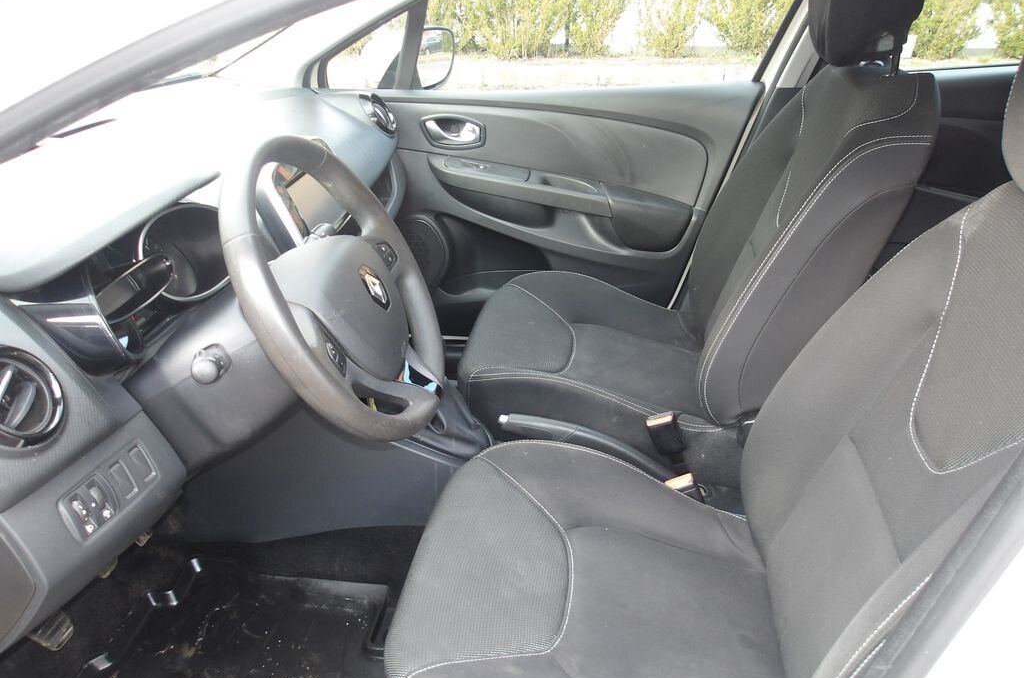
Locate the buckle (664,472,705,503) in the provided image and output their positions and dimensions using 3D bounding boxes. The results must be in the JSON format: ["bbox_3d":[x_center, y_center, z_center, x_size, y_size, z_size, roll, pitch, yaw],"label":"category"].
[{"bbox_3d":[0.277,0.254,1.257,0.047,0.073,0.029,-22,33,14],"label":"buckle"}]

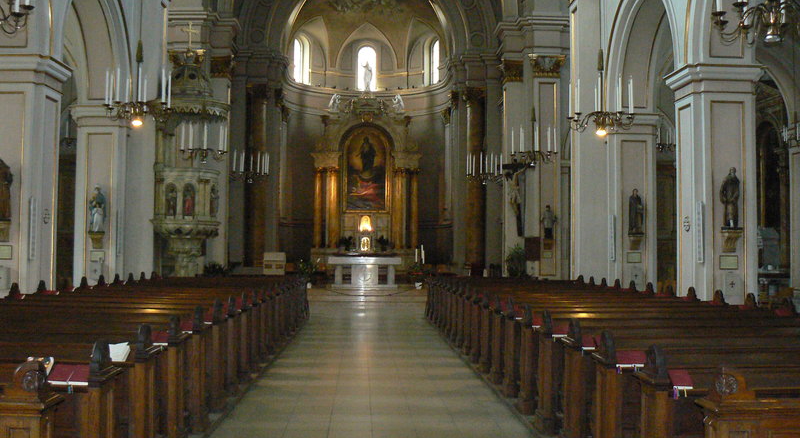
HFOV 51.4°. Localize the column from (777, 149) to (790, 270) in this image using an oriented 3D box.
[{"bbox_3d":[9.818,-0.243,21.300,0.340,3.050,0.340,0,-2,-3],"label":"column"}]

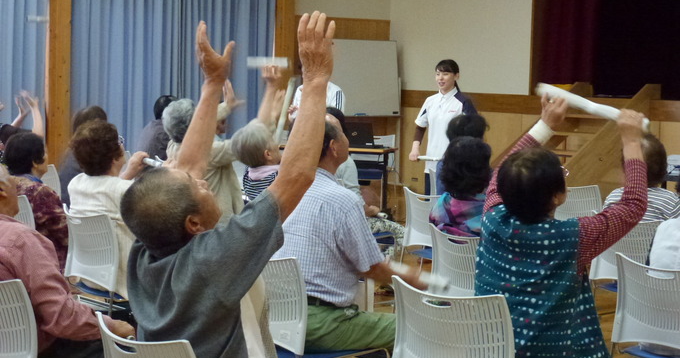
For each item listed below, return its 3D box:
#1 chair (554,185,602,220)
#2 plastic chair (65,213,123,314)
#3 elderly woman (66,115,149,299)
[{"bbox_3d":[1.552,0.410,8.239,0.520,0.780,0.500,-3,6,-42],"label":"chair"},{"bbox_3d":[-1.020,0.525,5.986,0.520,0.780,0.500,-2,6,-39],"label":"plastic chair"},{"bbox_3d":[-0.884,0.321,6.070,0.730,1.190,0.470,-2,5,-38],"label":"elderly woman"}]

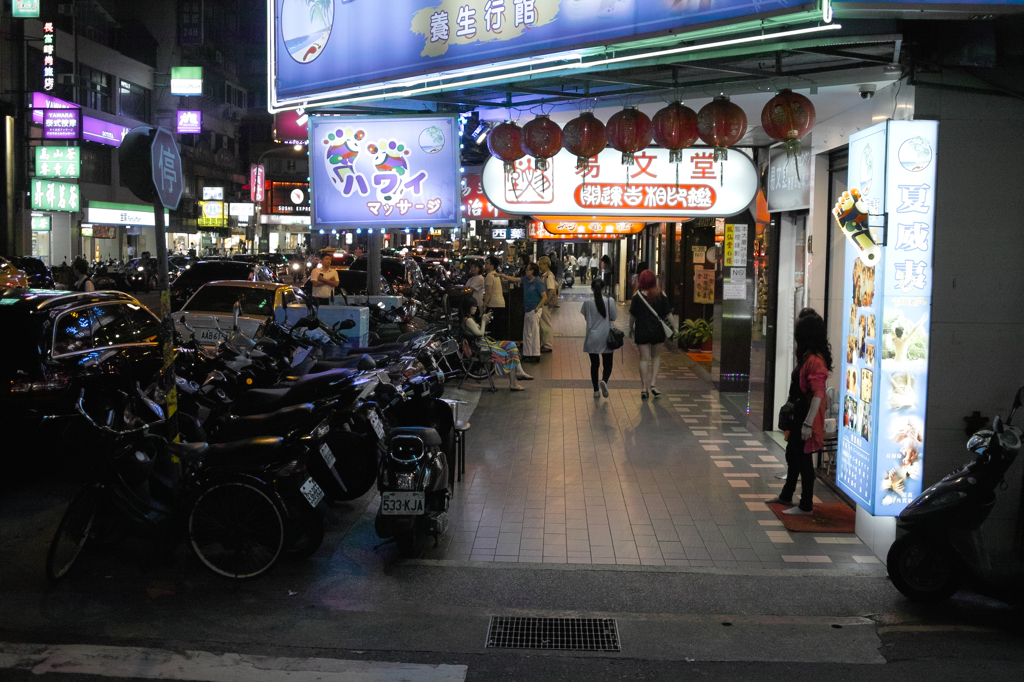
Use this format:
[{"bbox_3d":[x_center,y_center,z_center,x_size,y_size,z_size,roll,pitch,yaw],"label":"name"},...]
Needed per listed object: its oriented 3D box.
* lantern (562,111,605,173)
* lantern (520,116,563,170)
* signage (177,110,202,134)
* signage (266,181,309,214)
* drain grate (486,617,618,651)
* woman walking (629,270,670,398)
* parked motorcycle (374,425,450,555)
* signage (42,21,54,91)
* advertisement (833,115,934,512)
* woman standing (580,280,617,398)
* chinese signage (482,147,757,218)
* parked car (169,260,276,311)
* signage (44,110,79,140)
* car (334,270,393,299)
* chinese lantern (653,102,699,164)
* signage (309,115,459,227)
[{"bbox_3d":[0.553,-1.507,8.850,0.345,0.435,0.345,1,5,2],"label":"lantern"},{"bbox_3d":[0.210,-1.417,8.300,0.300,0.395,0.300,1,5,2],"label":"lantern"},{"bbox_3d":[-14.940,-10.122,54.008,1.158,1.089,0.200,1,5,2],"label":"signage"},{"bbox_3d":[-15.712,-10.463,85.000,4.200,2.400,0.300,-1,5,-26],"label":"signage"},{"bbox_3d":[0.214,1.531,6.026,0.669,0.040,0.506,1,5,2],"label":"drain grate"},{"bbox_3d":[1.782,-0.084,15.000,0.550,1.650,0.420,1,5,2],"label":"woman walking"},{"bbox_3d":[-0.612,0.805,7.939,0.640,1.050,1.720,1,5,2],"label":"parked motorcycle"},{"bbox_3d":[-16.507,-10.168,41.518,0.409,2.474,0.220,1,5,2],"label":"signage"},{"bbox_3d":[2.351,-0.150,7.368,0.310,2.360,0.890,1,5,2],"label":"advertisement"},{"bbox_3d":[1.144,-0.028,15.412,0.460,1.570,0.400,1,5,2],"label":"woman standing"},{"bbox_3d":[1.109,-1.628,11.974,2.831,0.731,0.200,1,5,2],"label":"chinese signage"},{"bbox_3d":[-5.645,-0.885,24.705,1.800,1.650,4.500,1,5,0],"label":"parked car"},{"bbox_3d":[-16.248,-7.782,42.000,1.280,1.100,0.250,1,5,2],"label":"signage"},{"bbox_3d":[-2.949,-0.601,23.160,1.740,1.570,4.400,1,5,2],"label":"car"},{"bbox_3d":[1.167,-1.480,8.317,0.337,0.449,0.337,1,5,2],"label":"chinese lantern"},{"bbox_3d":[-1.071,-1.430,9.850,1.270,0.960,0.150,-1,5,-1],"label":"signage"}]

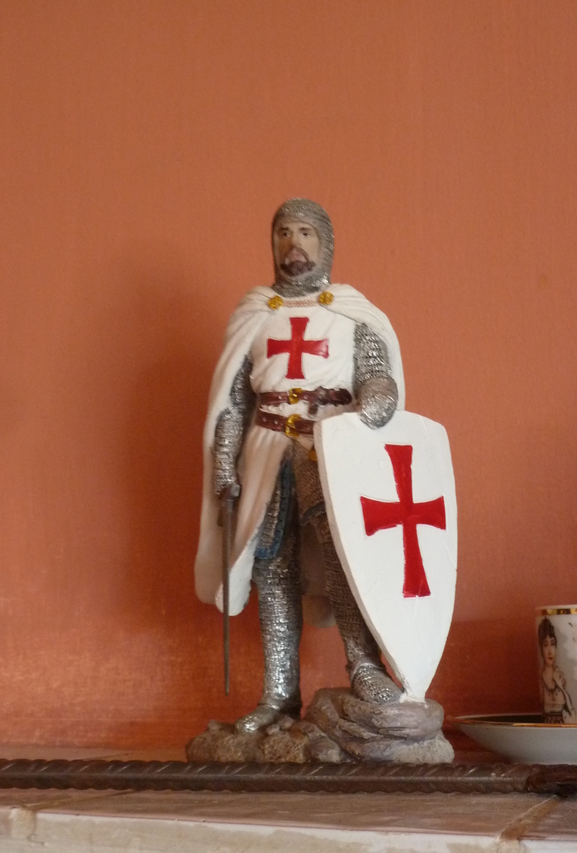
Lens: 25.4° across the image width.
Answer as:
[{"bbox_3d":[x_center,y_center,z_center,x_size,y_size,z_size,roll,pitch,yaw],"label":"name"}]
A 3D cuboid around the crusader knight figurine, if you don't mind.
[{"bbox_3d":[0.017,0.024,0.610,0.121,0.270,0.095,-1,-11,9],"label":"crusader knight figurine"}]

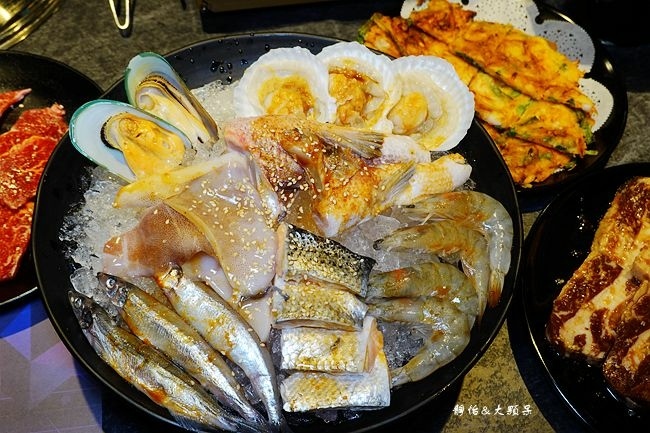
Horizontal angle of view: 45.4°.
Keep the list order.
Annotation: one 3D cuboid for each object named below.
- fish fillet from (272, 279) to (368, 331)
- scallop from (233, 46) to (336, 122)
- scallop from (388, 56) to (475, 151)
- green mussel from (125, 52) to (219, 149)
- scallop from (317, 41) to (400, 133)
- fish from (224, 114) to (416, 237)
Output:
[{"bbox_3d":[-0.003,0.061,0.541,0.067,0.022,0.040,3,65,-1],"label":"fish fillet"},{"bbox_3d":[-0.034,-0.104,0.644,0.084,0.026,0.083,2,72,-1],"label":"scallop"},{"bbox_3d":[0.087,-0.092,0.640,0.080,0.025,0.080,-42,72,-4],"label":"scallop"},{"bbox_3d":[-0.125,-0.094,0.631,0.045,0.032,0.102,-42,85,-19],"label":"green mussel"},{"bbox_3d":[0.025,-0.107,0.649,0.080,0.026,0.083,11,75,3],"label":"scallop"},{"bbox_3d":[-0.003,-0.030,0.589,0.146,0.040,0.100,-3,62,-4],"label":"fish"}]

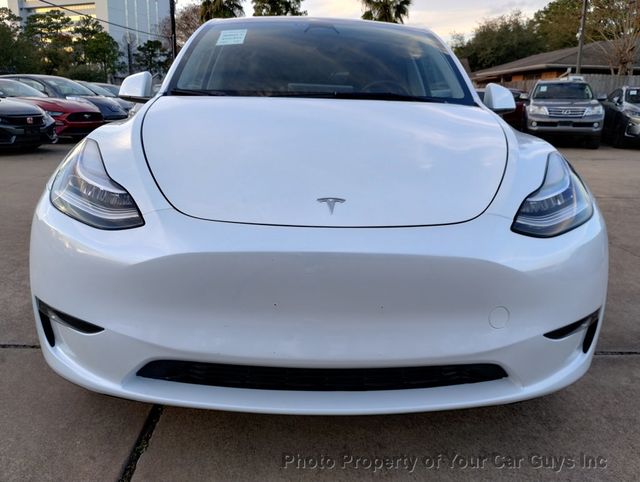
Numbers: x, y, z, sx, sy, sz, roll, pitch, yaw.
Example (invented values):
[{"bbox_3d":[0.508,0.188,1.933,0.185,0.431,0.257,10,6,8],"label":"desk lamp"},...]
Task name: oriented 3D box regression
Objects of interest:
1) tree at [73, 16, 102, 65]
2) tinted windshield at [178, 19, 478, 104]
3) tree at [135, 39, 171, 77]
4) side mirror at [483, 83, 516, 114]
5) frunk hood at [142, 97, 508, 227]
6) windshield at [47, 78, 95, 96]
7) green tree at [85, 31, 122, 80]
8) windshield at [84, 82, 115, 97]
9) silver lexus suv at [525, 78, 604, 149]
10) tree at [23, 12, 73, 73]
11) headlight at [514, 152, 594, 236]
[{"bbox_3d":[-18.105,-13.964,41.148,2.490,7.160,2.490,-5,16,-22],"label":"tree"},{"bbox_3d":[0.010,-0.950,2.679,1.420,0.500,0.880,1,15,-2],"label":"tinted windshield"},{"bbox_3d":[-18.077,-18.023,56.565,3.730,7.230,3.730,-3,15,-17],"label":"tree"},{"bbox_3d":[0.968,-0.783,2.857,0.210,0.175,0.180,1,15,-2],"label":"side mirror"},{"bbox_3d":[0.020,-0.337,1.857,1.380,0.360,1.140,1,15,-2],"label":"frunk hood"},{"bbox_3d":[-7.812,-4.841,16.300,0.750,0.500,1.380,10,17,29],"label":"windshield"},{"bbox_3d":[-15.327,-12.091,37.235,2.590,5.660,2.590,-4,16,-21],"label":"green tree"},{"bbox_3d":[-8.170,-5.639,19.300,0.750,0.480,1.360,10,17,29],"label":"windshield"},{"bbox_3d":[6.966,-3.727,15.057,1.900,1.880,4.800,7,15,19],"label":"silver lexus suv"},{"bbox_3d":[-19.756,-13.216,38.298,3.510,7.060,3.510,-6,16,-26],"label":"tree"},{"bbox_3d":[0.725,-0.166,1.731,0.370,0.240,0.480,1,15,-2],"label":"headlight"}]

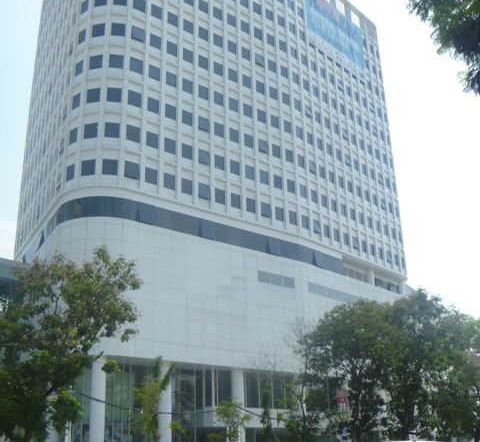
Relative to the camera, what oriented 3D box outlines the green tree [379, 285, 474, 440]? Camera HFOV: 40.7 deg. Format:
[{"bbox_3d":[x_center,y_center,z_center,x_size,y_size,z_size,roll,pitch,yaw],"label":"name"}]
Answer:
[{"bbox_3d":[12.688,11.037,44.500,6.600,12.600,6.400,-1,-21,0],"label":"green tree"}]

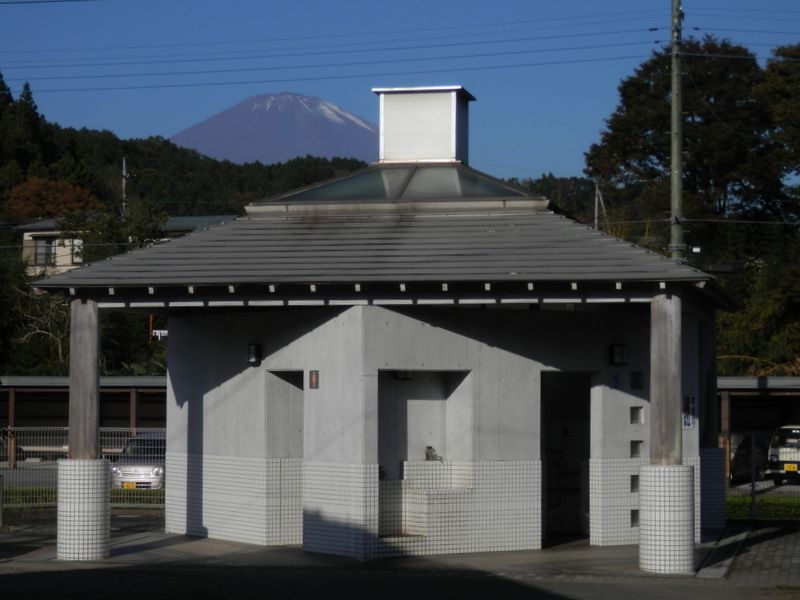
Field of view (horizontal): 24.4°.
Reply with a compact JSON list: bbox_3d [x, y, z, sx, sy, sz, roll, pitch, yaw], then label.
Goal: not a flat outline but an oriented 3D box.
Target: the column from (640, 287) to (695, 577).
[{"bbox_3d":[2.764,1.374,19.153,0.570,2.852,0.570,-1,-3,12],"label":"column"}]

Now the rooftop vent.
[{"bbox_3d":[0.318,-2.103,23.128,1.110,0.940,1.110,-1,-3,12],"label":"rooftop vent"}]

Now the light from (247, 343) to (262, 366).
[{"bbox_3d":[-1.677,0.642,21.384,0.115,0.275,0.195,2,-3,-33],"label":"light"}]

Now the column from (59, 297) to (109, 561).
[{"bbox_3d":[-3.493,1.427,20.495,0.575,2.850,0.575,-1,-3,12],"label":"column"}]

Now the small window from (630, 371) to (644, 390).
[{"bbox_3d":[2.739,0.947,21.602,0.200,0.200,0.110,2,-3,-32],"label":"small window"}]

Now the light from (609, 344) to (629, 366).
[{"bbox_3d":[2.525,0.639,21.350,0.195,0.252,0.115,2,-3,-32],"label":"light"}]

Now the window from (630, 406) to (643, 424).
[{"bbox_3d":[2.737,1.351,21.581,0.200,0.200,0.110,2,-3,-32],"label":"window"}]

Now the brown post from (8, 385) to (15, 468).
[{"bbox_3d":[-12.807,4.233,61.167,0.160,2.706,0.160,-1,-3,29],"label":"brown post"}]

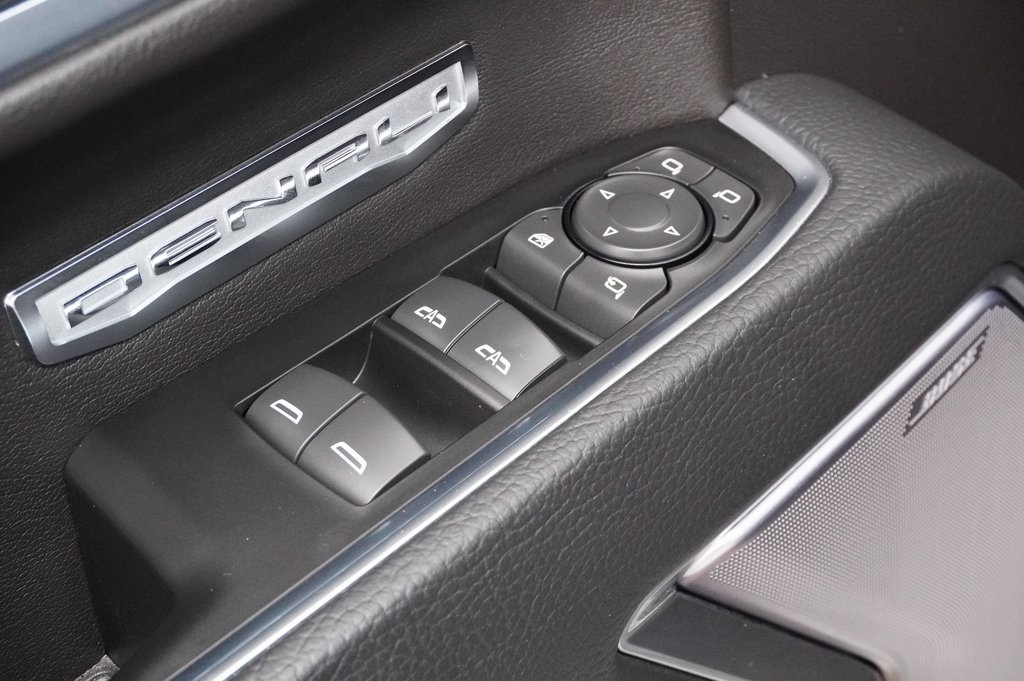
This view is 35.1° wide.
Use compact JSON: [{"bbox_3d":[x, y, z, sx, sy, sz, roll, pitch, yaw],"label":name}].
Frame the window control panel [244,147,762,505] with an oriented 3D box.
[{"bbox_3d":[0.004,-0.007,0.411,0.045,0.021,0.151,34,53,31],"label":"window control panel"}]

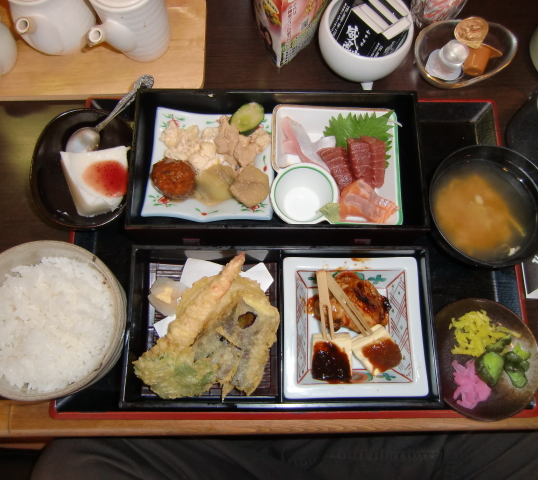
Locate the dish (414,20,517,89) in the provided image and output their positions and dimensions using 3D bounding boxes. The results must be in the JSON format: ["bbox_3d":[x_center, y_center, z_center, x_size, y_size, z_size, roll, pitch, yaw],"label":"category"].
[{"bbox_3d":[0.211,-0.195,0.490,0.111,0.034,0.083,-6,76,-2],"label":"dish"}]

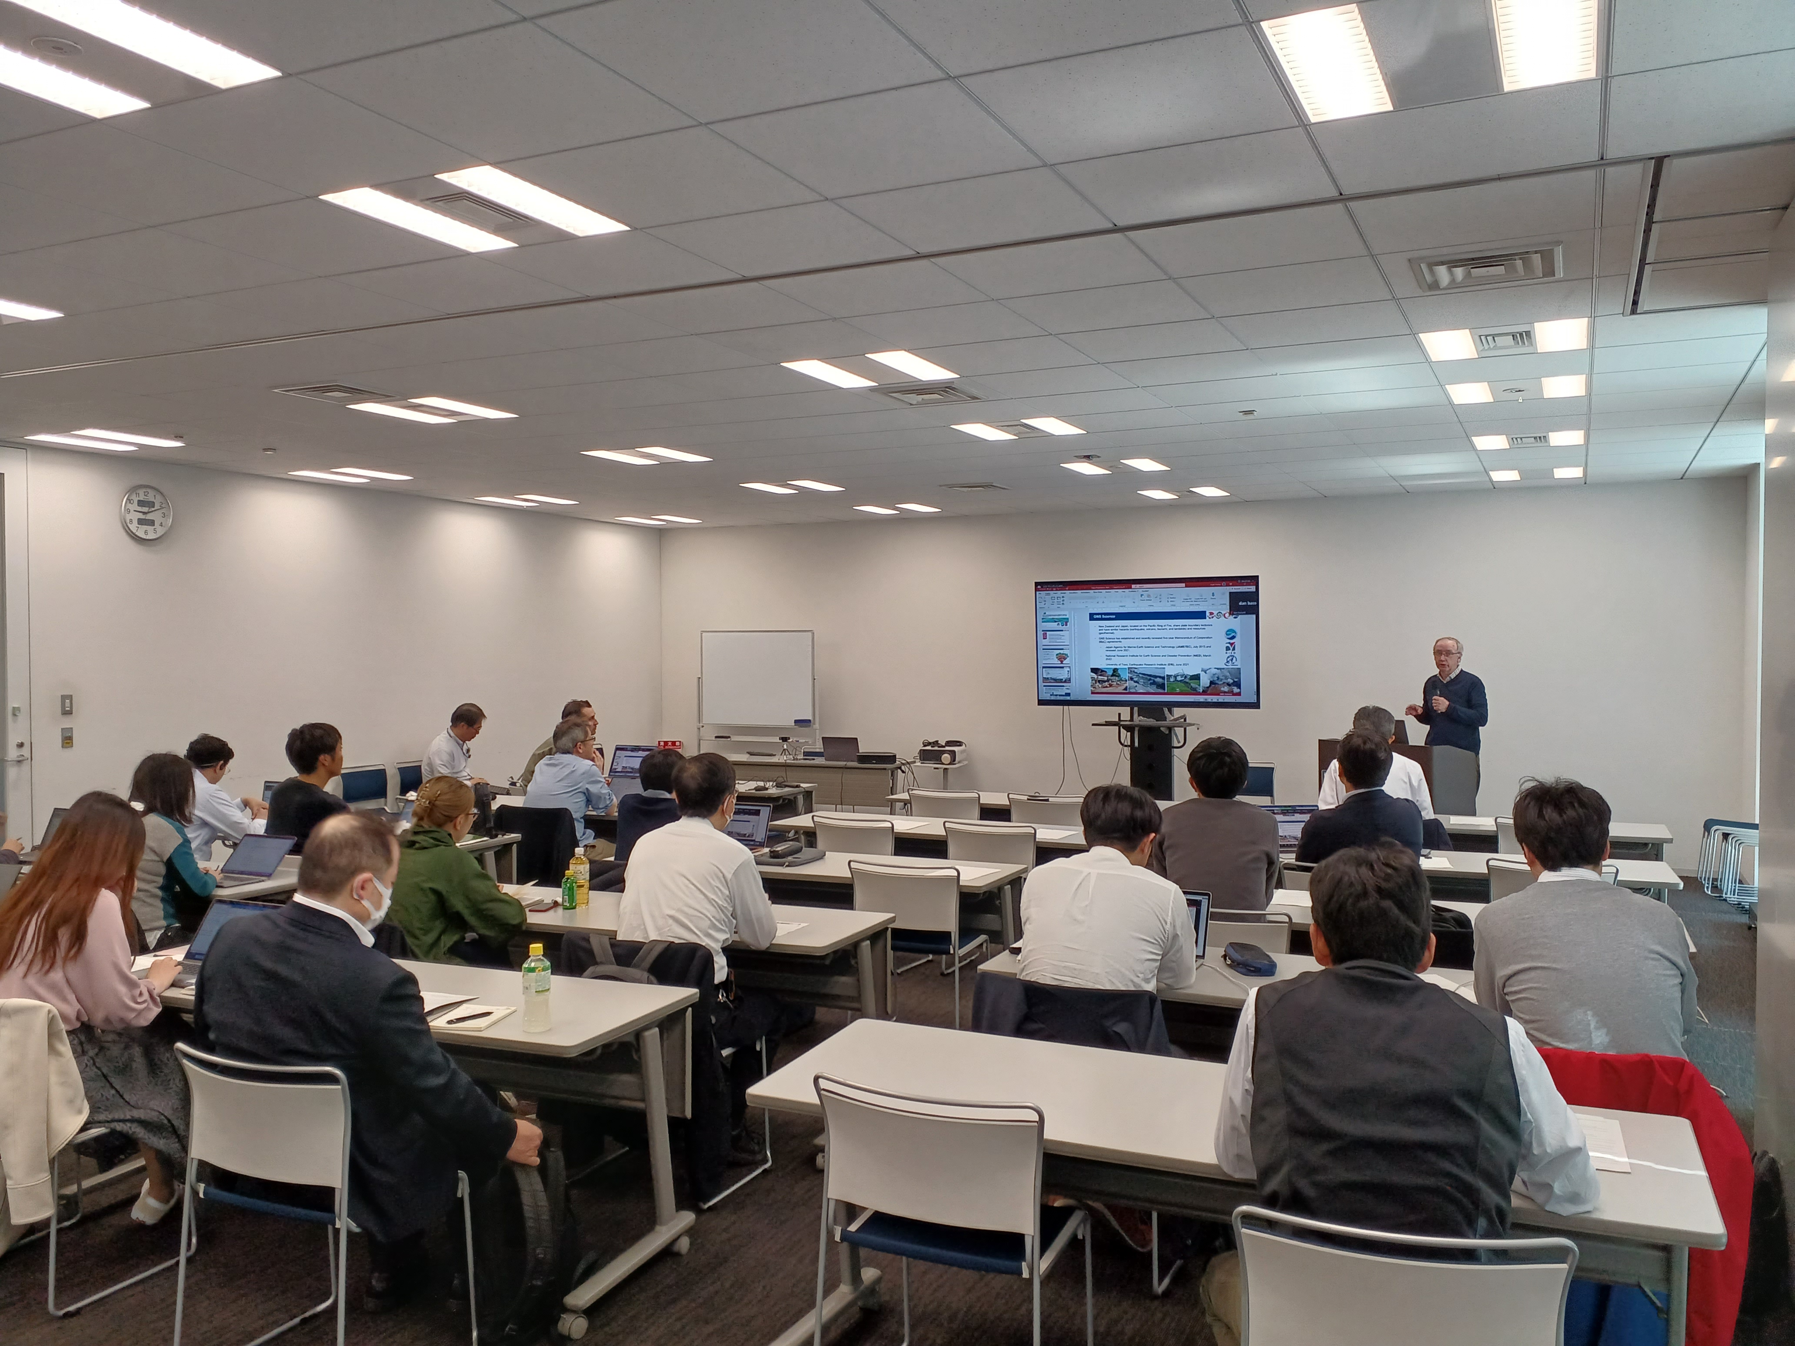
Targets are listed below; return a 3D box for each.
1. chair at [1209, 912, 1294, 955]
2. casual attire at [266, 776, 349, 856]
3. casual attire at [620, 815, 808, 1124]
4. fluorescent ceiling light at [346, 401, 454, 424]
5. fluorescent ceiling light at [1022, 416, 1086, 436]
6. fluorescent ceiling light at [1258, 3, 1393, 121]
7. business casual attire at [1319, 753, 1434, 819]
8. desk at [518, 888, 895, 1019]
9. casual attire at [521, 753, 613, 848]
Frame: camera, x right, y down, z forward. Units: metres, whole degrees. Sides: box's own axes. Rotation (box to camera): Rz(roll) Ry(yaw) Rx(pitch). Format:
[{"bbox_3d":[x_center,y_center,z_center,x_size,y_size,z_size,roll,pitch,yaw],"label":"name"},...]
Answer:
[{"bbox_3d":[1.162,1.171,4.826,0.500,0.780,0.540,1,1,26],"label":"chair"},{"bbox_3d":[-2.740,0.757,6.520,0.440,0.560,0.350,1,1,36],"label":"casual attire"},{"bbox_3d":[-0.579,0.946,4.321,0.540,1.020,0.720,0,1,26],"label":"casual attire"},{"bbox_3d":[-2.517,-1.329,7.128,0.182,0.050,0.605,0,1,26],"label":"fluorescent ceiling light"},{"bbox_3d":[0.860,-1.340,7.594,0.185,0.040,0.575,0,1,26],"label":"fluorescent ceiling light"},{"bbox_3d":[0.892,-1.250,2.874,0.177,0.050,0.570,0,1,26],"label":"fluorescent ceiling light"},{"bbox_3d":[2.501,0.691,7.317,0.560,0.580,0.380,0,1,26],"label":"business casual attire"},{"bbox_3d":[-0.917,1.196,4.934,1.800,0.720,0.610,0,1,24],"label":"desk"},{"bbox_3d":[-1.742,0.709,7.694,0.500,0.560,0.550,1,1,41],"label":"casual attire"}]

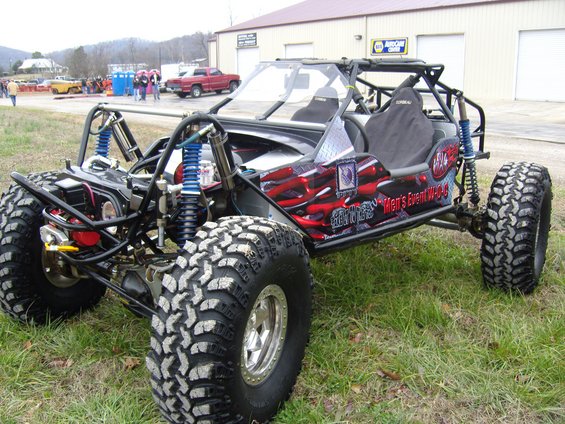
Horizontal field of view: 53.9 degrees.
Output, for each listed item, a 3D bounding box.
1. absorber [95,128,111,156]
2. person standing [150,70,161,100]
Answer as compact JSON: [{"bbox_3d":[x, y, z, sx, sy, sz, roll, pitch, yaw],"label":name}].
[{"bbox_3d":[-1.086,-0.229,3.379,0.110,0.750,0.110,-3,9,-42],"label":"absorber"},{"bbox_3d":[-7.532,-7.520,33.000,0.580,1.760,0.400,-3,14,-11],"label":"person standing"}]

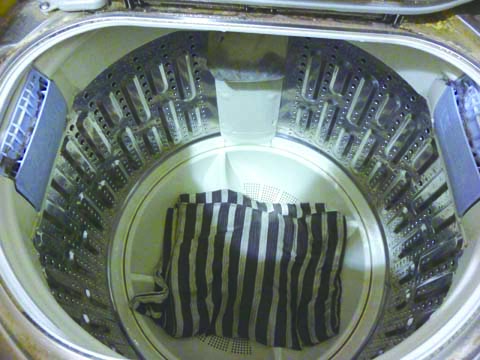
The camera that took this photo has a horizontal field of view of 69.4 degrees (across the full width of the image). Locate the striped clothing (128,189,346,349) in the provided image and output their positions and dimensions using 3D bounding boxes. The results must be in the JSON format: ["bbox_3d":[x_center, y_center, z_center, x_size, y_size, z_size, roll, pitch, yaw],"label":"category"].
[{"bbox_3d":[0.006,0.120,0.521,0.311,0.060,0.230,3,61,4],"label":"striped clothing"}]

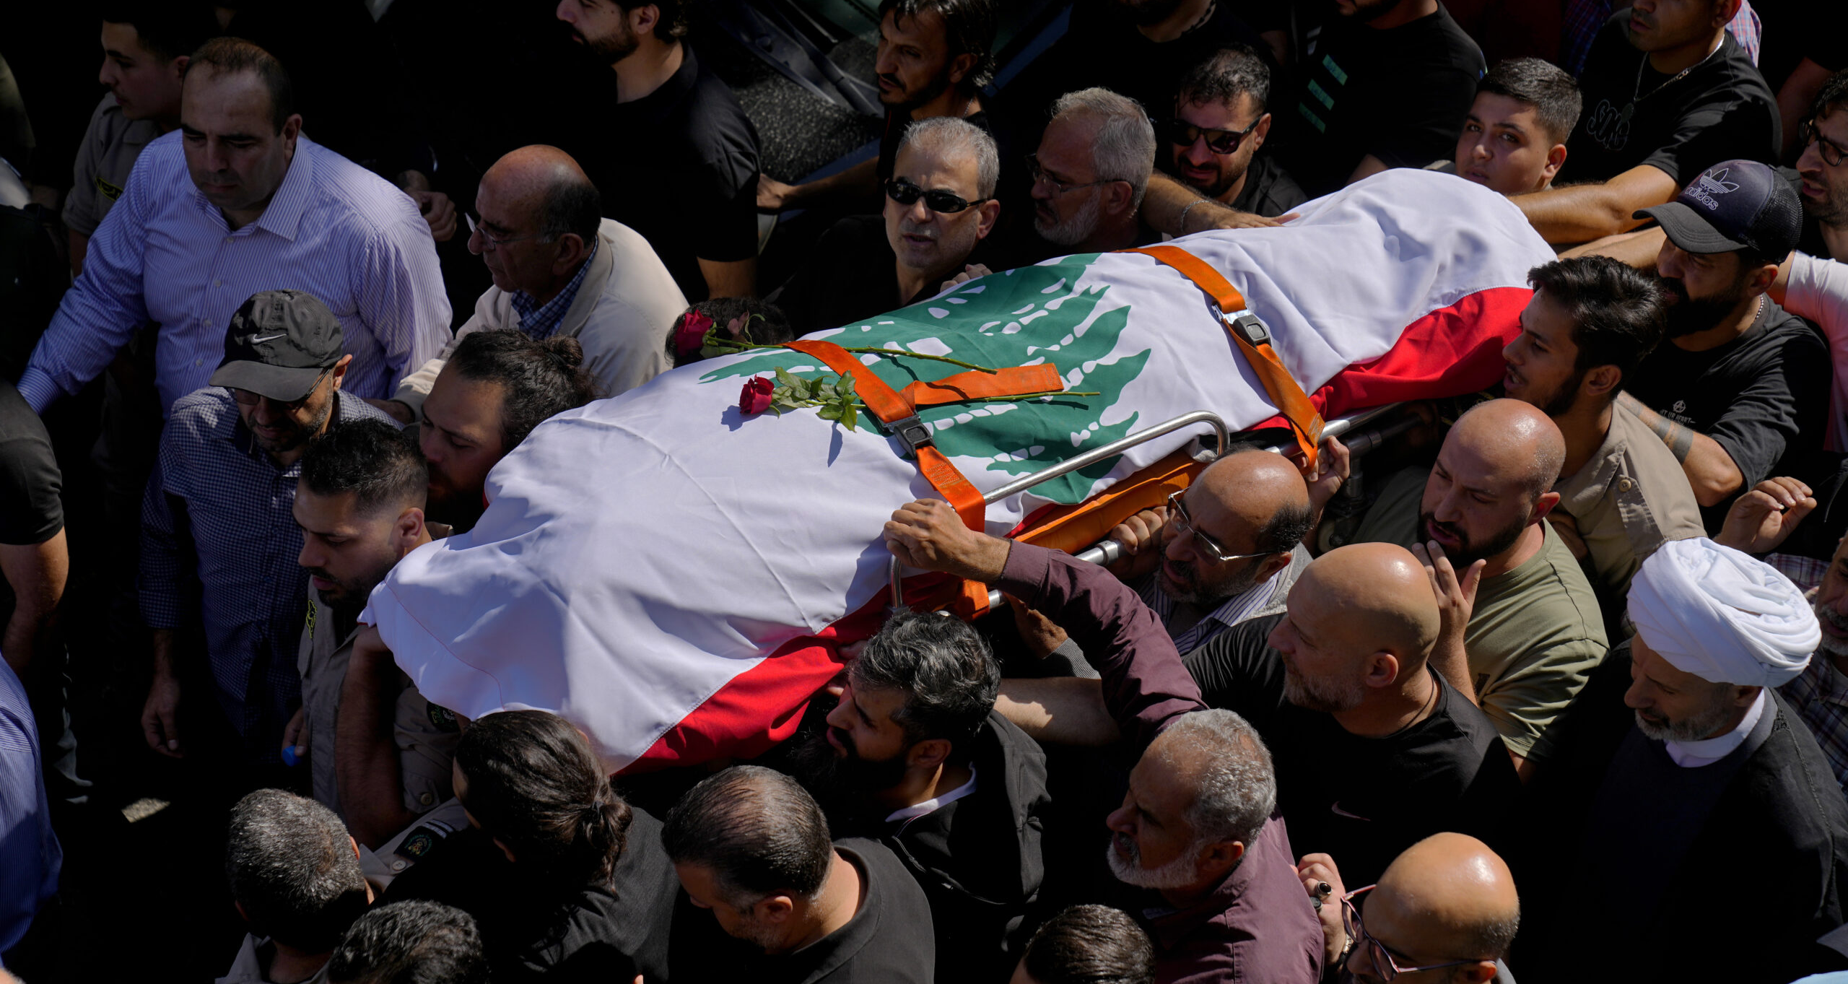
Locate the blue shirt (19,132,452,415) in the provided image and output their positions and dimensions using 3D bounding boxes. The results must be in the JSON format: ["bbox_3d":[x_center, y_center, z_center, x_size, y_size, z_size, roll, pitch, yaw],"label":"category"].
[{"bbox_3d":[-1.080,-0.204,5.781,0.700,0.720,0.420,15,42,17],"label":"blue shirt"}]

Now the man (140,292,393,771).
[{"bbox_3d":[-0.963,0.352,5.703,0.520,1.720,0.340,16,39,20],"label":"man"}]

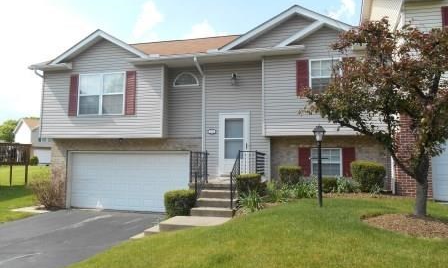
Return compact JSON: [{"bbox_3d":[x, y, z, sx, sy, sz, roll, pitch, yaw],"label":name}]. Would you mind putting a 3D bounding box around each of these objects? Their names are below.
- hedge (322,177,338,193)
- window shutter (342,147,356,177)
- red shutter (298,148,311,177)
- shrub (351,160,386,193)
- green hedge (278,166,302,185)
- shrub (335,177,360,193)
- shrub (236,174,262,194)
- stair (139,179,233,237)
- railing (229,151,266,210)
[{"bbox_3d":[3.182,1.520,10.142,0.510,0.480,0.500,-1,-5,14],"label":"hedge"},{"bbox_3d":[3.976,0.904,10.680,0.410,0.920,0.050,-1,-5,14],"label":"window shutter"},{"bbox_3d":[2.655,0.912,11.003,0.390,0.930,0.050,-1,-5,14],"label":"red shutter"},{"bbox_3d":[4.183,1.244,9.845,0.840,0.920,0.850,-1,-5,14],"label":"shrub"},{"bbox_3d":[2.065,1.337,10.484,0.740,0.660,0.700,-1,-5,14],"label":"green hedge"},{"bbox_3d":[3.608,1.487,9.885,0.740,0.470,0.600,-1,-5,14],"label":"shrub"},{"bbox_3d":[0.673,1.400,9.036,0.660,0.610,0.650,-1,-5,14],"label":"shrub"},{"bbox_3d":[-0.479,1.920,9.270,2.000,1.110,3.750,-1,-5,14],"label":"stair"},{"bbox_3d":[0.766,1.279,9.928,0.560,1.550,2.600,-1,-5,14],"label":"railing"}]

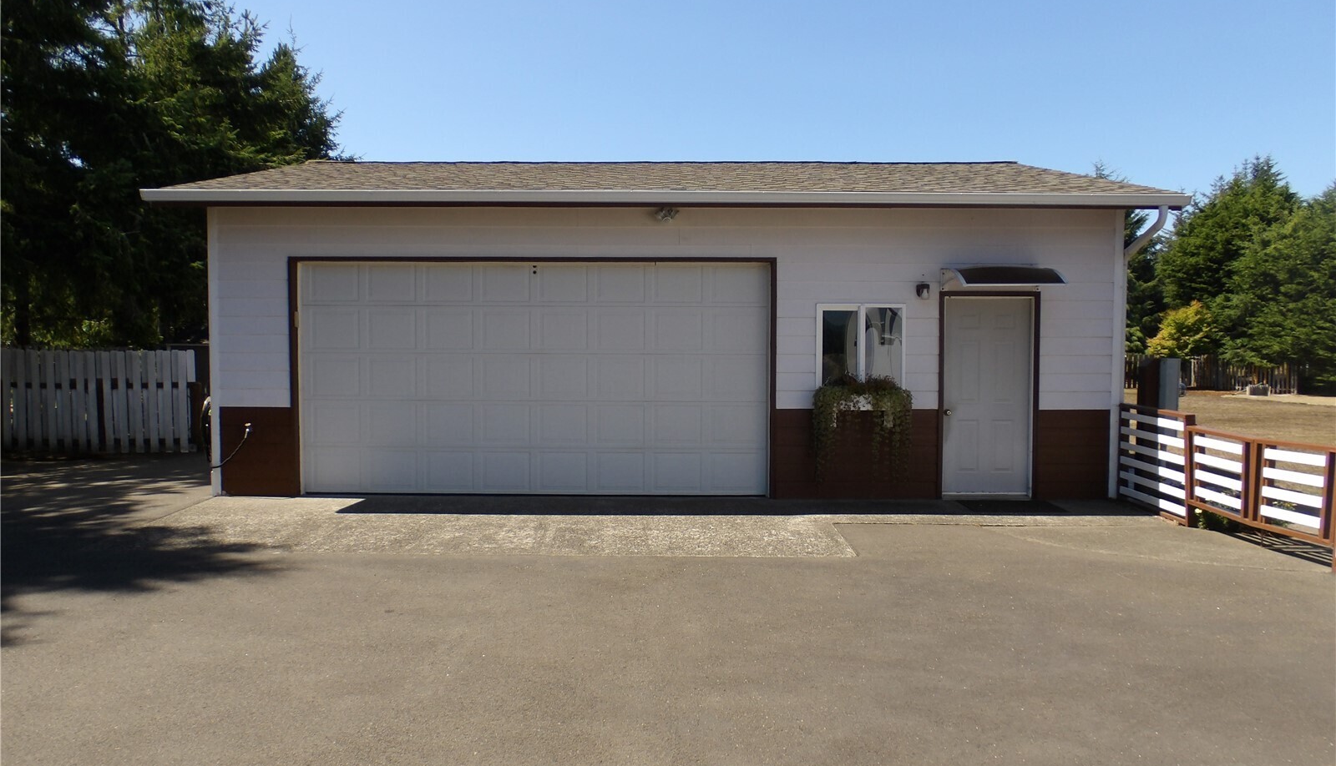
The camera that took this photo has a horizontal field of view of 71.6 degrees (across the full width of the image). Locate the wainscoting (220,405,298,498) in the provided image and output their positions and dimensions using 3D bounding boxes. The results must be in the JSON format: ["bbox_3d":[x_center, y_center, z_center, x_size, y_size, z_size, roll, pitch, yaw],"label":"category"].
[{"bbox_3d":[-4.254,0.712,9.668,0.849,0.939,0.050,0,3,0],"label":"wainscoting"}]

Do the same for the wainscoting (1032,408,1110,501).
[{"bbox_3d":[4.182,0.741,9.628,0.799,0.935,0.050,0,3,0],"label":"wainscoting"}]

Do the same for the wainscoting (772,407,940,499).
[{"bbox_3d":[1.960,0.734,9.639,1.721,0.941,0.050,0,3,0],"label":"wainscoting"}]

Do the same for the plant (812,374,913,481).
[{"bbox_3d":[1.940,0.435,9.420,1.018,1.064,0.380,0,3,0],"label":"plant"}]

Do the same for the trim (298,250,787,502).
[{"bbox_3d":[-1.404,-0.058,9.644,5.074,2.491,0.120,0,3,0],"label":"trim"}]

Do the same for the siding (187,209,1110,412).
[{"bbox_3d":[-0.040,-0.767,9.606,9.416,2.126,0.100,0,3,0],"label":"siding"}]

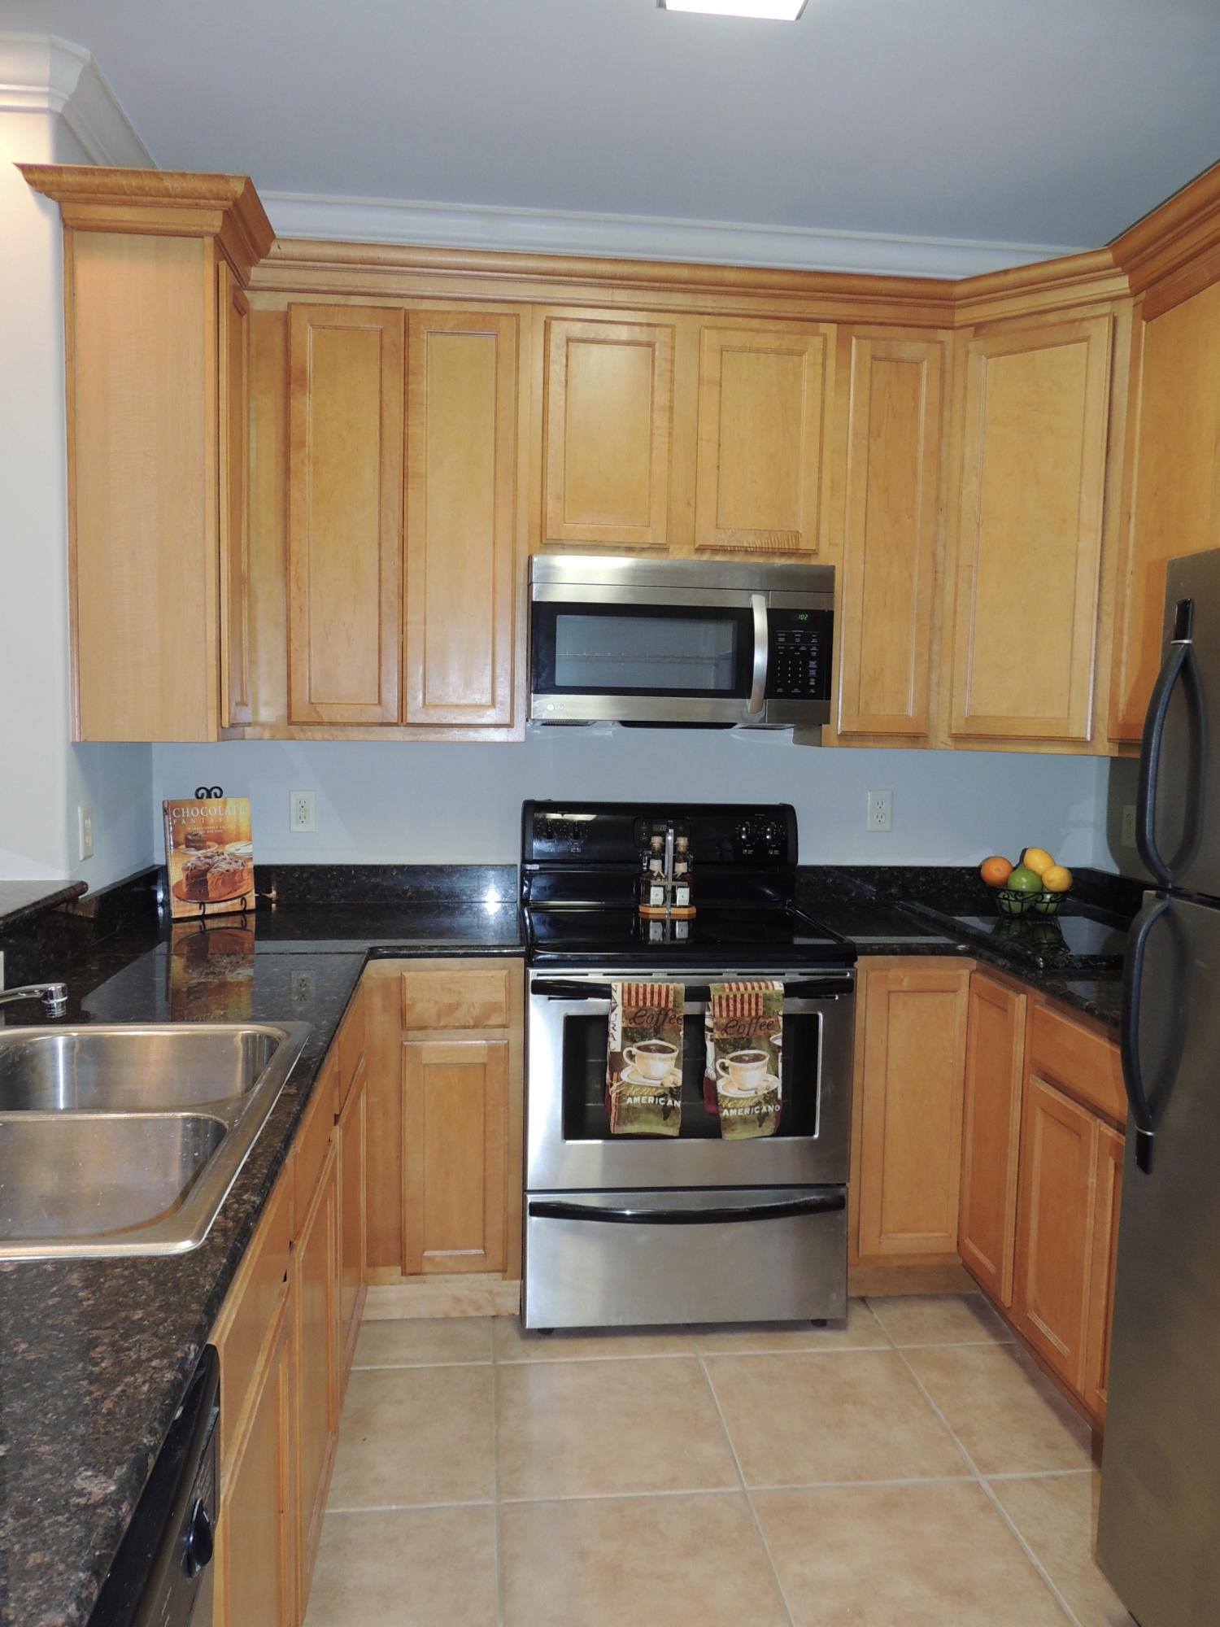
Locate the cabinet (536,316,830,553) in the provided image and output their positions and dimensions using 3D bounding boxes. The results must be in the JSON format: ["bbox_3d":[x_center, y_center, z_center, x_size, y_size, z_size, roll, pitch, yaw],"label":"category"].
[{"bbox_3d":[0.168,-0.939,2.978,0.755,0.595,0.330,1,5,-6],"label":"cabinet"}]

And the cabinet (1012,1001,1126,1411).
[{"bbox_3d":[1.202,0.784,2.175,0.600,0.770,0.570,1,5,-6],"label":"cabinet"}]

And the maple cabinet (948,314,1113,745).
[{"bbox_3d":[1.045,-0.688,2.803,0.340,1.002,0.025,5,6,37],"label":"maple cabinet"}]

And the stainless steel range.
[{"bbox_3d":[0.161,0.588,2.888,0.760,1.190,0.690,1,5,-6],"label":"stainless steel range"}]

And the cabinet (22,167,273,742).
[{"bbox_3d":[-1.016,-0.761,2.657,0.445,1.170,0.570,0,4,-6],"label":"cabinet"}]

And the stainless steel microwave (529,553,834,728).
[{"bbox_3d":[0.164,-0.433,2.970,0.758,0.408,0.400,0,4,-6],"label":"stainless steel microwave"}]

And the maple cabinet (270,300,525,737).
[{"bbox_3d":[-0.542,-0.721,2.914,0.651,1.068,0.323,0,4,-6],"label":"maple cabinet"}]

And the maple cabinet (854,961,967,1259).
[{"bbox_3d":[0.720,0.717,2.691,0.254,0.702,0.026,0,4,-6],"label":"maple cabinet"}]

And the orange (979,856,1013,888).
[{"bbox_3d":[0.993,0.150,2.904,0.084,0.083,0.084,1,5,-6],"label":"orange"}]

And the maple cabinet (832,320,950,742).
[{"bbox_3d":[0.720,-0.703,2.905,0.238,1.002,0.025,1,5,-6],"label":"maple cabinet"}]

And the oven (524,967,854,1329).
[{"bbox_3d":[0.159,0.743,2.890,0.757,0.860,0.660,1,5,-6],"label":"oven"}]

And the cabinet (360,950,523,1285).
[{"bbox_3d":[-0.409,0.696,2.901,0.370,0.785,0.625,1,5,-6],"label":"cabinet"}]

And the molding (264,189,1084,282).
[{"bbox_3d":[0.140,-1.547,3.040,2.570,0.087,0.087,0,4,-6],"label":"molding"}]

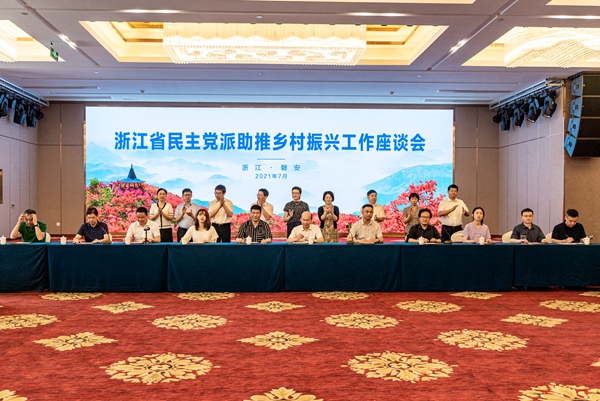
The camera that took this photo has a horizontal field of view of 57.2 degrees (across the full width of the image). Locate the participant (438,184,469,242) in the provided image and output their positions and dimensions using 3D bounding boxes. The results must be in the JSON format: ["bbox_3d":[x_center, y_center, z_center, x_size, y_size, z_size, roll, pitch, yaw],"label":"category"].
[{"bbox_3d":[2.820,0.577,10.093,0.550,1.741,0.420,0,-1,-7],"label":"participant"}]

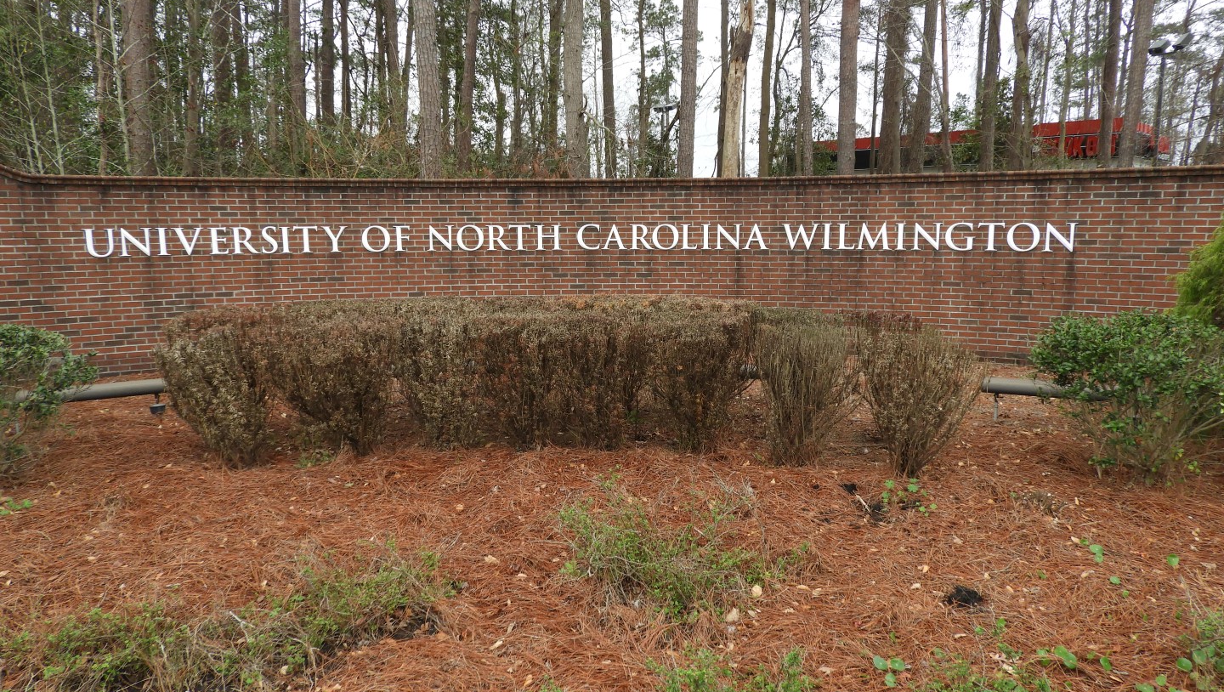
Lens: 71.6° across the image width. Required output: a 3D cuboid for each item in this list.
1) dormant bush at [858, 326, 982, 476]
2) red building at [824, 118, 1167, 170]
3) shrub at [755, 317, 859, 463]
[{"bbox_3d":[1.963,0.356,5.409,0.768,0.909,0.768,3,9,20],"label":"dormant bush"},{"bbox_3d":[19.461,-8.173,45.041,6.800,5.820,15.740,-9,12,-44],"label":"red building"},{"bbox_3d":[1.291,0.311,5.659,0.654,0.931,0.654,2,9,13],"label":"shrub"}]

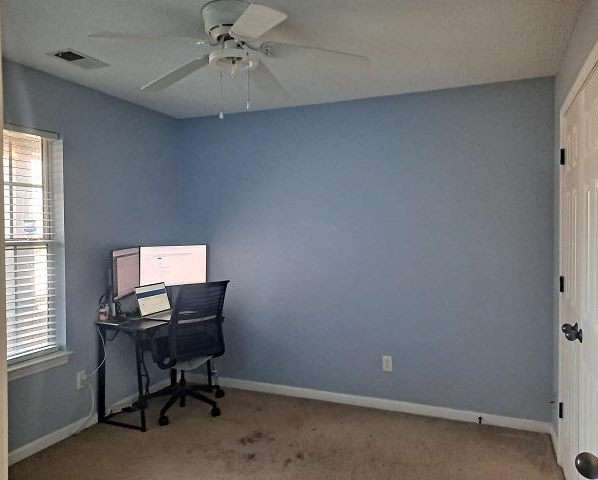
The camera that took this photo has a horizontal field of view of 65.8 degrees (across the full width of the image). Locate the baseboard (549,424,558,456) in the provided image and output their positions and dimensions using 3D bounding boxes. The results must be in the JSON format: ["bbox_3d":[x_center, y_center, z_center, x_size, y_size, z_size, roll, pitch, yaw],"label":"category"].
[{"bbox_3d":[1.663,1.293,3.006,0.016,0.081,0.375,0,1,23],"label":"baseboard"}]

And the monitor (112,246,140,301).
[{"bbox_3d":[-1.301,0.240,3.446,0.042,0.358,0.612,0,1,-3],"label":"monitor"}]

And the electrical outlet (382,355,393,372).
[{"bbox_3d":[0.688,0.964,3.605,0.072,0.116,0.010,0,1,23],"label":"electrical outlet"}]

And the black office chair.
[{"bbox_3d":[-0.892,0.822,3.626,0.650,1.015,0.660,-1,2,-42],"label":"black office chair"}]

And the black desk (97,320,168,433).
[{"bbox_3d":[-1.097,0.964,3.694,0.470,0.730,0.910,0,1,23],"label":"black desk"}]

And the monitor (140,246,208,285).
[{"bbox_3d":[-1.064,0.221,3.939,0.612,0.358,0.042,-1,2,-40],"label":"monitor"}]

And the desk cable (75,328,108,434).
[{"bbox_3d":[-1.467,0.986,3.275,0.120,0.710,0.190,0,1,23],"label":"desk cable"}]

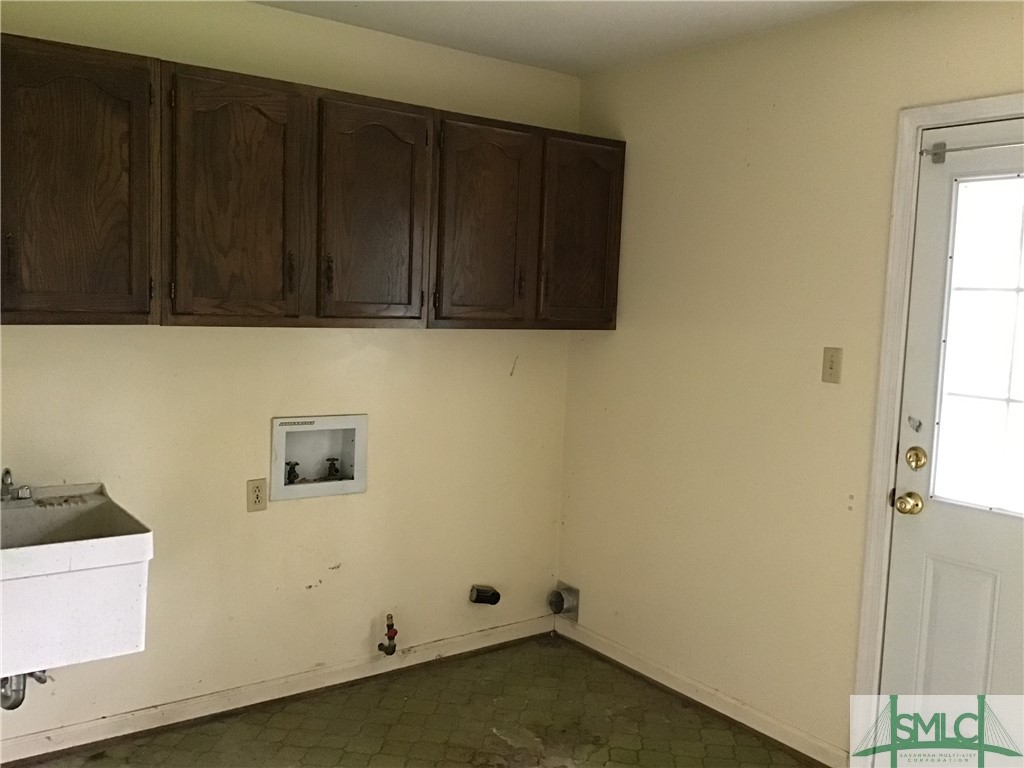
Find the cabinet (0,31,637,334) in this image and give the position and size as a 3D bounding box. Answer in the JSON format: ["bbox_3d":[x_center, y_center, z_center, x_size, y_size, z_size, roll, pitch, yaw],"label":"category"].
[{"bbox_3d":[-0.598,-0.581,3.163,2.370,0.762,0.322,-2,7,-36],"label":"cabinet"}]

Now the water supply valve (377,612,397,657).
[{"bbox_3d":[-0.483,0.971,3.581,0.048,0.168,0.094,-2,7,-36],"label":"water supply valve"}]

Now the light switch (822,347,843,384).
[{"bbox_3d":[1.032,-0.060,2.965,0.014,0.114,0.070,-2,7,-36],"label":"light switch"}]

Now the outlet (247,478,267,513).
[{"bbox_3d":[-0.901,0.397,3.253,0.070,0.114,0.010,-2,7,-36],"label":"outlet"}]

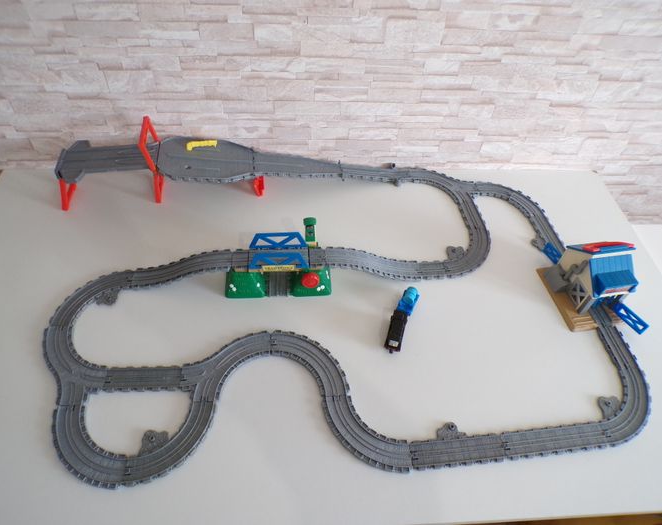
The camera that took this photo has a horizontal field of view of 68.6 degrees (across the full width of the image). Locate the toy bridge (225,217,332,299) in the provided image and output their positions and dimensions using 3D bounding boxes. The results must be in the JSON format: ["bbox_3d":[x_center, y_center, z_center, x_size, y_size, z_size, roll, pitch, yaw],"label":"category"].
[{"bbox_3d":[-0.102,-0.009,0.935,0.210,0.130,0.093,-1,51,-5],"label":"toy bridge"}]

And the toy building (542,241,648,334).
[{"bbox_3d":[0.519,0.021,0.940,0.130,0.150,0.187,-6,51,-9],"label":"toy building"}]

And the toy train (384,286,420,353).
[{"bbox_3d":[0.133,0.105,0.914,0.033,0.041,0.143,18,52,11],"label":"toy train"}]

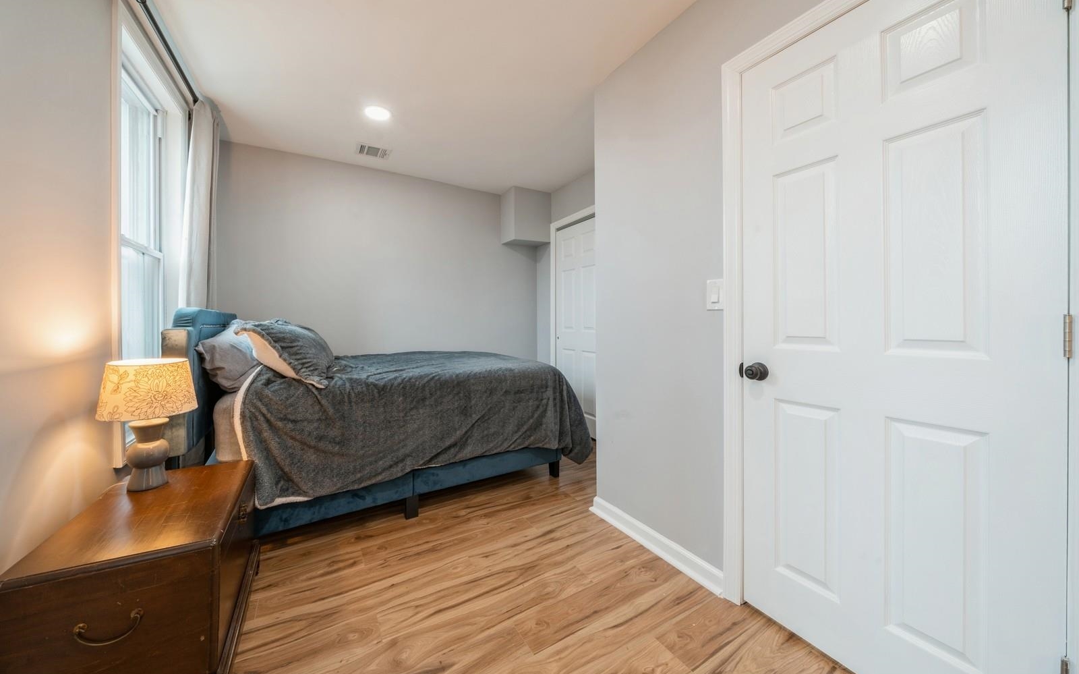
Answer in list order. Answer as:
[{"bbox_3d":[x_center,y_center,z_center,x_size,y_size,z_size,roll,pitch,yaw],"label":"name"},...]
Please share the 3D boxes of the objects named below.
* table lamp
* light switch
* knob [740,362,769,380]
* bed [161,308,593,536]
[{"bbox_3d":[-1.401,0.311,1.292,0.248,0.440,0.248,-1,2,-32],"label":"table lamp"},{"bbox_3d":[0.723,-0.173,1.486,0.011,0.120,0.072,-1,2,-32],"label":"light switch"},{"bbox_3d":[0.792,0.131,1.322,0.066,0.068,0.068,-1,2,-32],"label":"knob"},{"bbox_3d":[-1.025,0.406,2.631,2.115,1.155,1.480,-1,2,-32],"label":"bed"}]

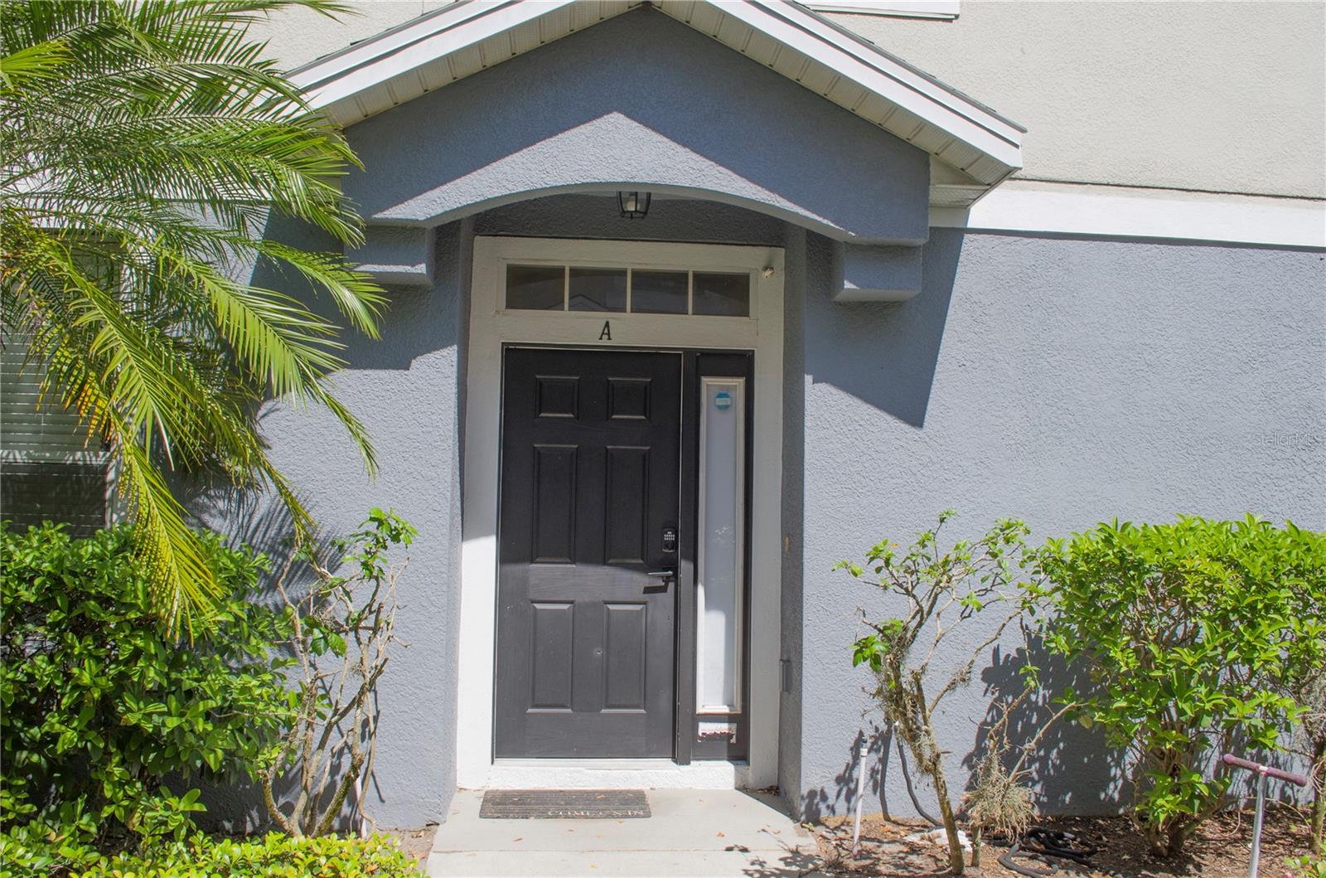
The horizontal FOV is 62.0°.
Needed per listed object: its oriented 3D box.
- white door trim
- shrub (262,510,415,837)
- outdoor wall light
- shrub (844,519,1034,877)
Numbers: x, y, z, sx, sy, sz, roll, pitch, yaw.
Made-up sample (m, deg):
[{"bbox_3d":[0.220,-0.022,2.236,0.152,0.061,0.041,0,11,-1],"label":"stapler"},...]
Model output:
[{"bbox_3d":[-0.186,0.353,5.522,1.570,2.700,0.150,2,-4,-4],"label":"white door trim"},{"bbox_3d":[-1.287,0.954,4.386,0.610,1.360,0.550,2,-4,-4],"label":"shrub"},{"bbox_3d":[-0.134,-1.137,5.176,0.170,0.230,0.170,2,-4,-4],"label":"outdoor wall light"},{"bbox_3d":[1.092,0.987,4.364,0.800,1.400,0.650,2,-4,-4],"label":"shrub"}]

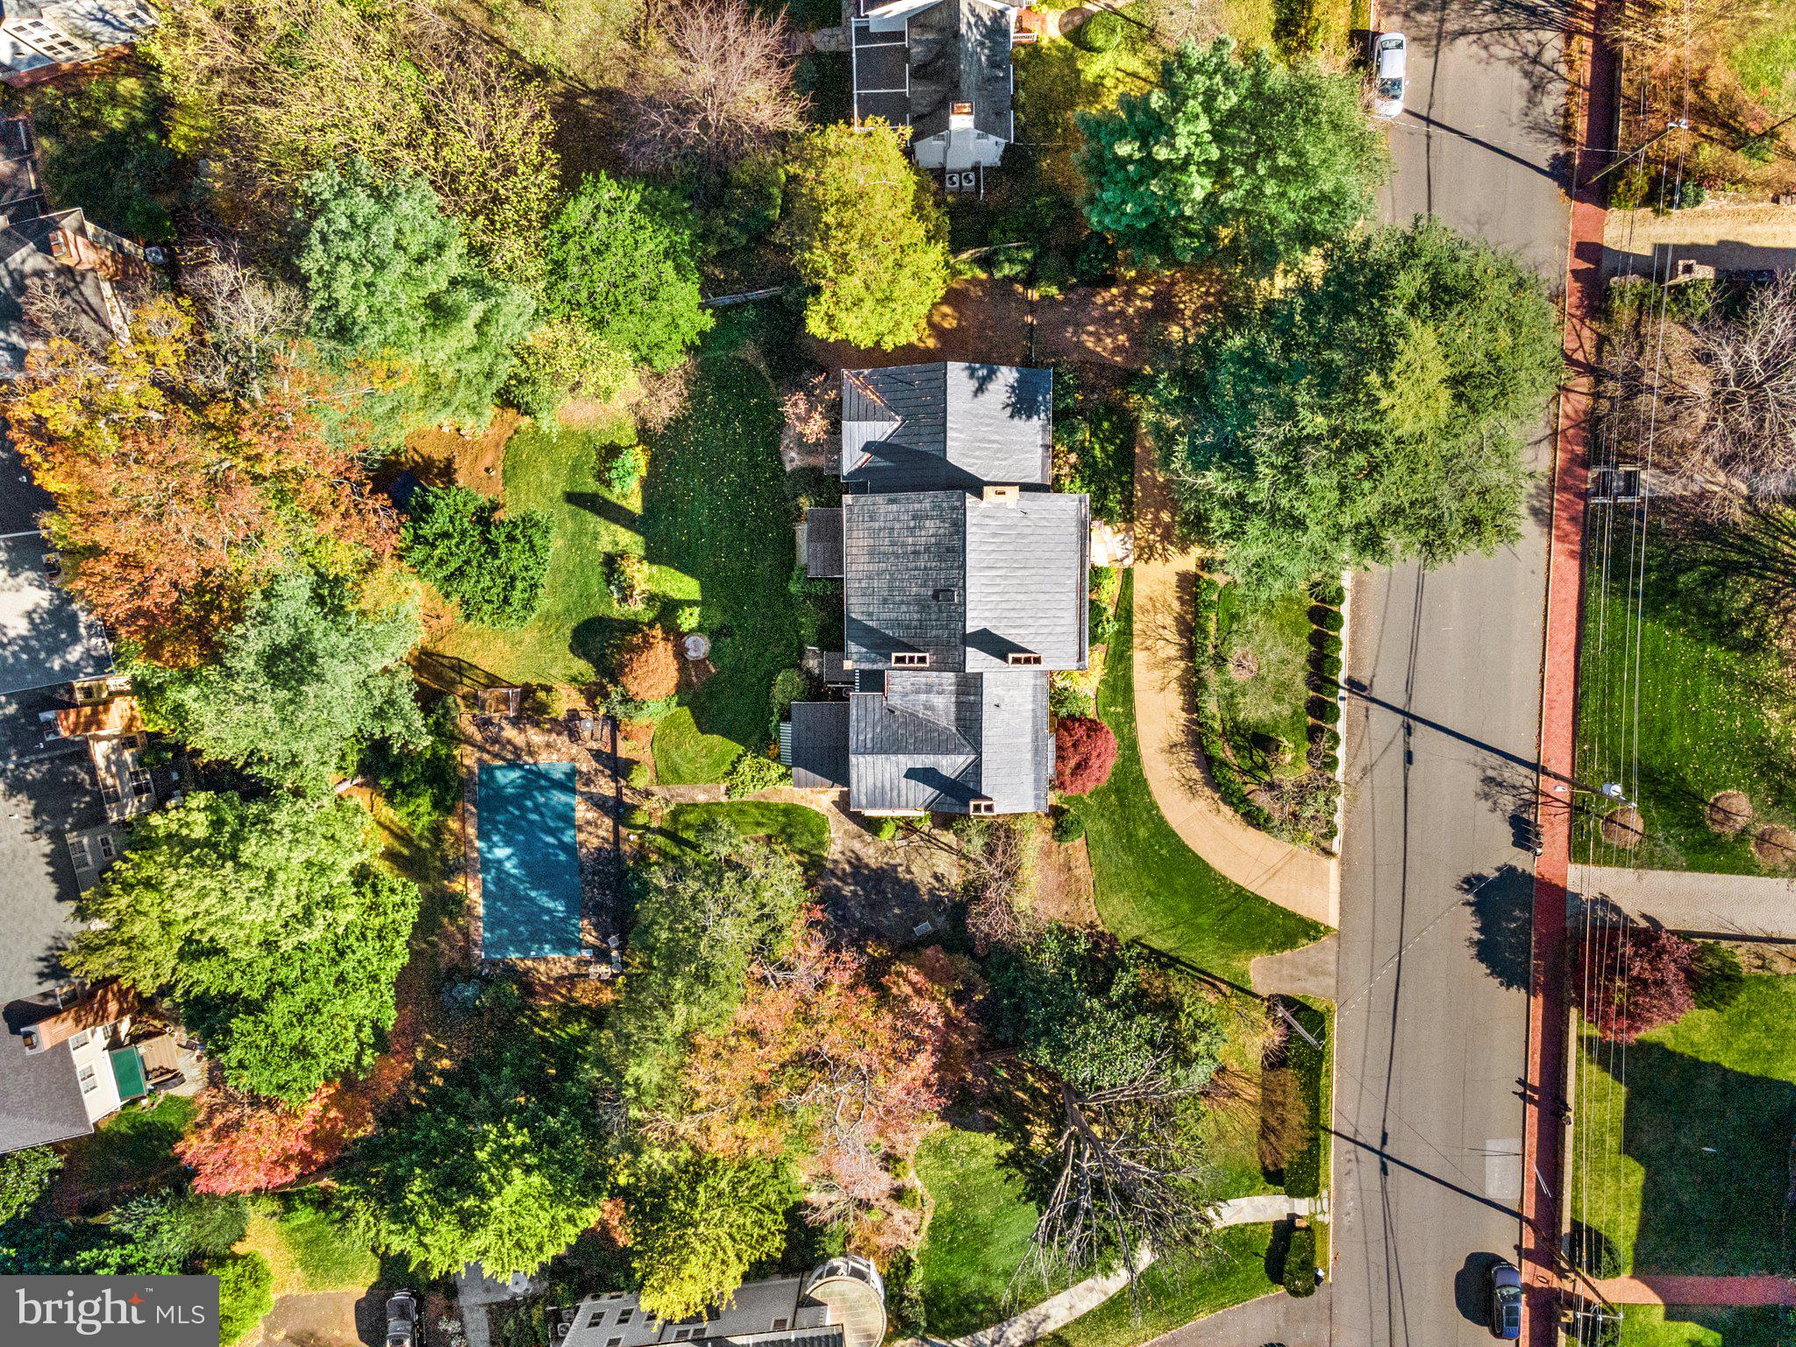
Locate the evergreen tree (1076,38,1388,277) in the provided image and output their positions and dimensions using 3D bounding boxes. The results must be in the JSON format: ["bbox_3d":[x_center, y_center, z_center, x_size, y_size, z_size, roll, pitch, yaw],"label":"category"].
[{"bbox_3d":[17.196,-26.573,65.590,15.300,17.000,10.440,0,94,1],"label":"evergreen tree"}]

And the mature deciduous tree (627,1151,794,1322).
[{"bbox_3d":[-10.714,32.235,71.880,9.120,12.500,7.500,0,94,1],"label":"mature deciduous tree"}]

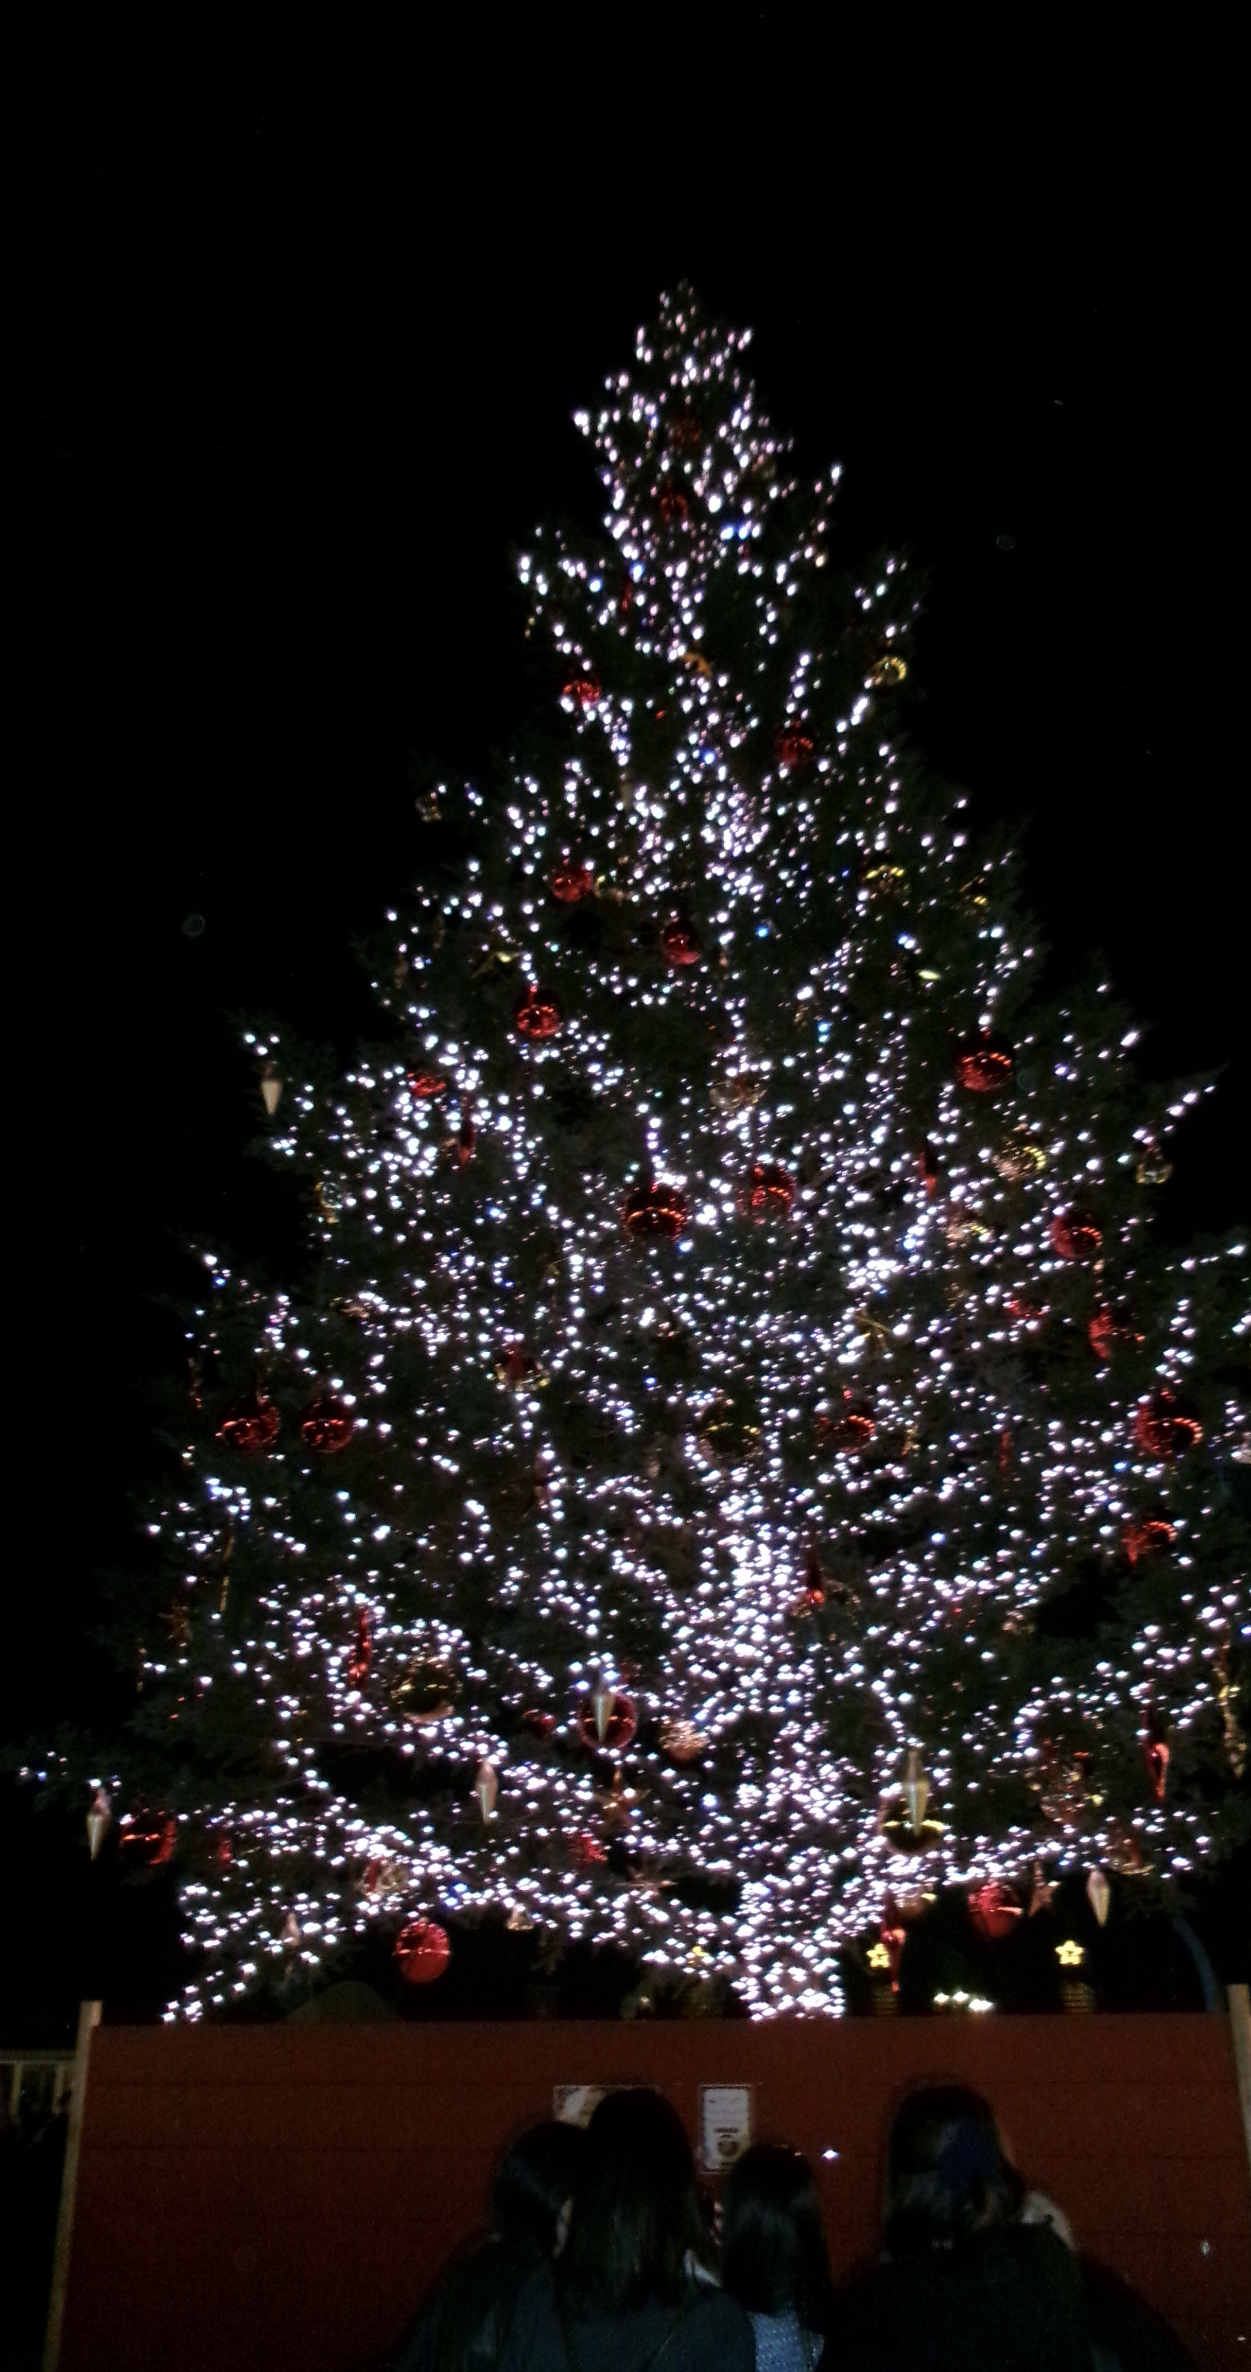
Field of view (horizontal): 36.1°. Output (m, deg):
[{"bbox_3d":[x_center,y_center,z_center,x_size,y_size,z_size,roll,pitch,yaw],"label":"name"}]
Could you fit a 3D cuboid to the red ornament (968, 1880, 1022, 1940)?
[{"bbox_3d":[1.599,3.138,8.300,0.245,0.255,0.245,0,-25,0],"label":"red ornament"}]

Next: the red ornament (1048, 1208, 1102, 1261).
[{"bbox_3d":[2.082,0.222,8.854,0.248,0.248,0.248,0,-25,0],"label":"red ornament"}]

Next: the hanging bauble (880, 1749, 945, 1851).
[{"bbox_3d":[1.147,2.439,7.641,0.236,0.391,0.236,0,-25,0],"label":"hanging bauble"}]

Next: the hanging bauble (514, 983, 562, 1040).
[{"bbox_3d":[-0.445,-0.881,9.708,0.239,0.281,0.239,0,-25,0],"label":"hanging bauble"}]

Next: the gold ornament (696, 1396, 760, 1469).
[{"bbox_3d":[0.435,1.030,8.050,0.255,0.265,0.255,0,-25,0],"label":"gold ornament"}]

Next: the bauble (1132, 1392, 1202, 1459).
[{"bbox_3d":[2.438,1.078,8.616,0.312,0.300,0.312,0,-25,0],"label":"bauble"}]

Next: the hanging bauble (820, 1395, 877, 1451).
[{"bbox_3d":[0.950,1.010,8.200,0.250,0.260,0.250,0,-25,0],"label":"hanging bauble"}]

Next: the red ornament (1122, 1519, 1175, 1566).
[{"bbox_3d":[2.271,1.546,8.339,0.226,0.209,0.226,0,-25,0],"label":"red ornament"}]

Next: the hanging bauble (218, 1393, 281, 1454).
[{"bbox_3d":[-1.667,1.051,8.500,0.270,0.281,0.270,0,-25,0],"label":"hanging bauble"}]

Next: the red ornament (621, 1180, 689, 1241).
[{"bbox_3d":[0.121,0.106,8.100,0.268,0.279,0.268,0,-25,0],"label":"red ornament"}]

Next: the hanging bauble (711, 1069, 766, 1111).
[{"bbox_3d":[0.518,-0.450,8.800,0.250,0.260,0.250,0,-25,0],"label":"hanging bauble"}]

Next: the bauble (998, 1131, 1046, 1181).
[{"bbox_3d":[1.876,-0.136,9.079,0.237,0.232,0.237,0,-25,0],"label":"bauble"}]

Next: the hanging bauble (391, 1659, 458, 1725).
[{"bbox_3d":[-0.856,2.149,8.165,0.280,0.284,0.280,0,-25,0],"label":"hanging bauble"}]

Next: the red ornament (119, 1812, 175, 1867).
[{"bbox_3d":[-2.218,3.034,8.900,0.270,0.281,0.270,0,-25,0],"label":"red ornament"}]

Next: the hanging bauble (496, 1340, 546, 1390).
[{"bbox_3d":[-0.494,0.848,9.056,0.227,0.236,0.227,0,-25,0],"label":"hanging bauble"}]

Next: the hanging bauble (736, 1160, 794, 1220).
[{"bbox_3d":[0.624,0.025,8.500,0.258,0.268,0.258,0,-25,0],"label":"hanging bauble"}]

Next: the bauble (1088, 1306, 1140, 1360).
[{"bbox_3d":[2.240,0.671,8.800,0.250,0.260,0.250,0,-25,0],"label":"bauble"}]

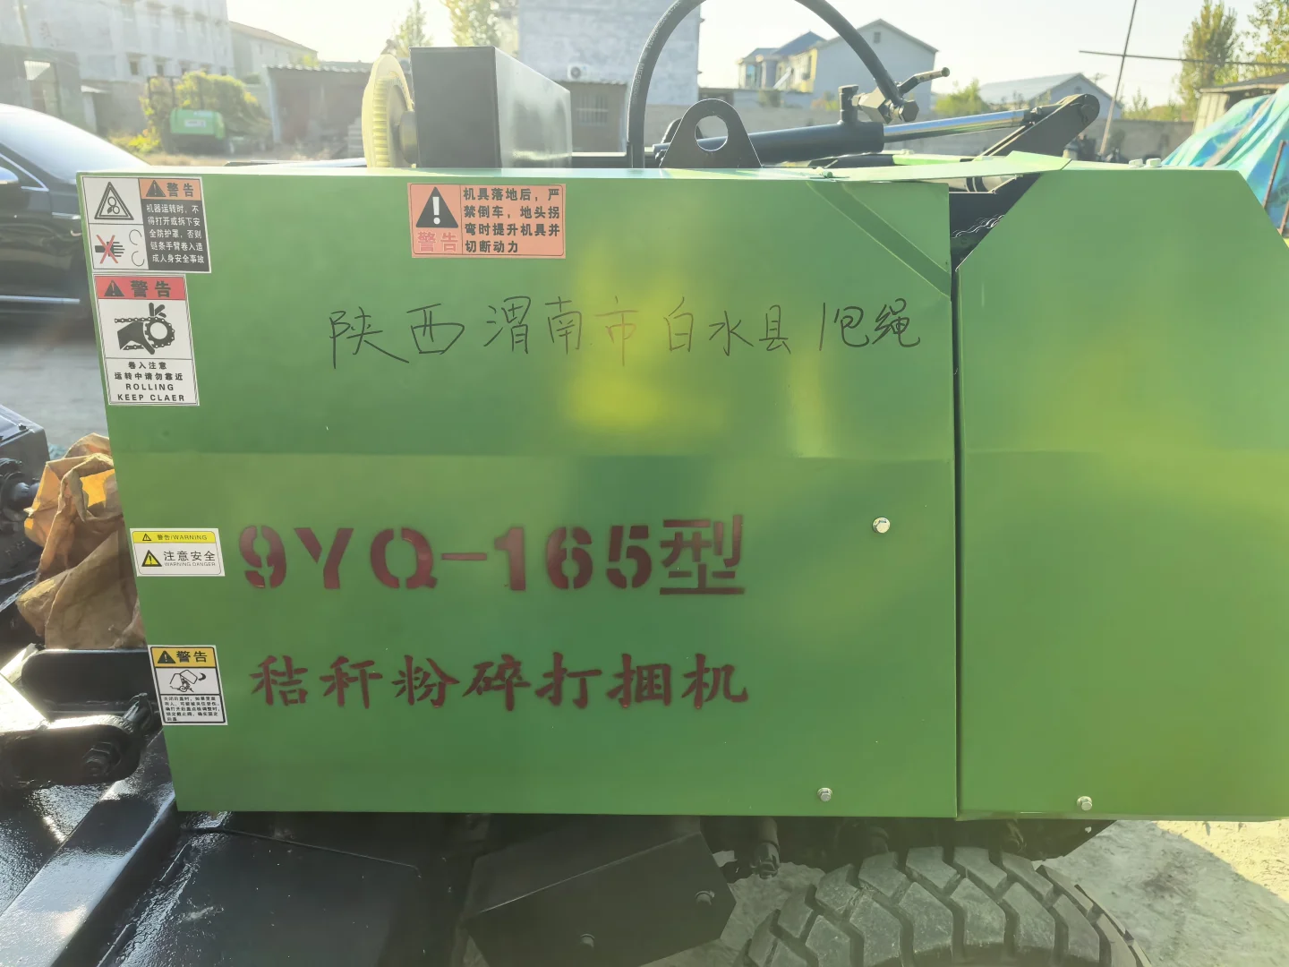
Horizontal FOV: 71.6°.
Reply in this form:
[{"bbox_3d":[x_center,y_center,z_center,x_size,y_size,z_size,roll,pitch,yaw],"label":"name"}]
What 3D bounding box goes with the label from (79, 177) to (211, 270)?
[{"bbox_3d":[-0.489,-0.254,0.878,0.118,0.091,0.004,0,11,0],"label":"label"}]

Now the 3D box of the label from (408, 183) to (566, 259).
[{"bbox_3d":[-0.153,-0.257,0.876,0.153,0.070,0.004,0,11,0],"label":"label"}]

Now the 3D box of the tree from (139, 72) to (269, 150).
[{"bbox_3d":[-13.806,-11.609,28.007,4.101,2.339,3.200,1,23,0],"label":"tree"}]

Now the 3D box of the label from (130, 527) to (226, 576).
[{"bbox_3d":[-0.497,0.074,0.952,0.094,0.054,0.004,0,17,0],"label":"label"}]

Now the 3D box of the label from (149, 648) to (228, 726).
[{"bbox_3d":[-0.508,0.226,0.998,0.073,0.100,0.004,0,16,0],"label":"label"}]

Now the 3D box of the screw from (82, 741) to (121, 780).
[{"bbox_3d":[-0.625,0.320,1.030,0.035,0.035,0.037,1,23,0],"label":"screw"}]

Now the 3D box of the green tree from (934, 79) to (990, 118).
[{"bbox_3d":[17.012,-19.965,48.008,3.245,3.188,2.900,1,23,0],"label":"green tree"}]

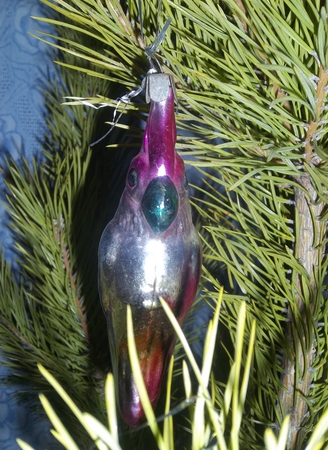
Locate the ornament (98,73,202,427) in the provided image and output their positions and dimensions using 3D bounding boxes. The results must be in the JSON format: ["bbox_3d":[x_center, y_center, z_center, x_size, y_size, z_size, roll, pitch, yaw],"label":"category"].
[{"bbox_3d":[-0.004,0.008,0.254,0.034,0.117,0.037,3,2,-12],"label":"ornament"}]

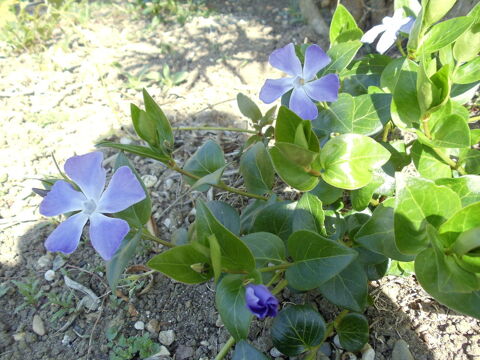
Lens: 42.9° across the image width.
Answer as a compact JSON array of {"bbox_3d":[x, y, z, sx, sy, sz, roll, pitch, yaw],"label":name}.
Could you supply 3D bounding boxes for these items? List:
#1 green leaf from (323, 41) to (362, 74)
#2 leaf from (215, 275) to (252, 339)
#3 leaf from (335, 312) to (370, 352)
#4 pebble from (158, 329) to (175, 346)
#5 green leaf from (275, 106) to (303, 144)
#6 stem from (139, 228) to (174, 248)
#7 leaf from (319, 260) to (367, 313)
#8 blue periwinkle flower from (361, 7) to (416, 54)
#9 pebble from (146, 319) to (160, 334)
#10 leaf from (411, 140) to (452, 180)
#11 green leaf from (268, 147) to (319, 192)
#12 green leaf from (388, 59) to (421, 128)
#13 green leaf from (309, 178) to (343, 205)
[{"bbox_3d":[0.071,-0.086,0.430,0.040,0.009,0.022,-43,47,-12],"label":"green leaf"},{"bbox_3d":[-0.003,0.064,0.305,0.021,0.008,0.036,1,76,9],"label":"leaf"},{"bbox_3d":[0.064,0.088,0.352,0.019,0.007,0.024,2,66,-6],"label":"leaf"},{"bbox_3d":[-0.042,0.091,0.352,0.009,0.008,0.009,0,36,0],"label":"pebble"},{"bbox_3d":[0.033,-0.031,0.385,0.021,0.031,0.008,-14,0,-8],"label":"green leaf"},{"bbox_3d":[-0.043,0.031,0.318,0.021,0.004,0.004,25,48,0],"label":"stem"},{"bbox_3d":[0.057,0.056,0.330,0.028,0.008,0.035,-29,83,-25],"label":"leaf"},{"bbox_3d":[0.116,-0.116,0.475,0.042,0.016,0.042,0,60,31],"label":"blue periwinkle flower"},{"bbox_3d":[-0.051,0.086,0.360,0.008,0.007,0.008,0,36,0],"label":"pebble"},{"bbox_3d":[0.132,-0.013,0.420,0.028,0.009,0.029,0,66,0],"label":"leaf"},{"bbox_3d":[0.032,-0.007,0.370,0.029,0.012,0.027,-2,72,6],"label":"green leaf"},{"bbox_3d":[0.117,-0.061,0.425,0.025,0.047,0.010,-8,0,22],"label":"green leaf"},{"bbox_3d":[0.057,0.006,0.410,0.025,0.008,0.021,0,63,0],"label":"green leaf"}]

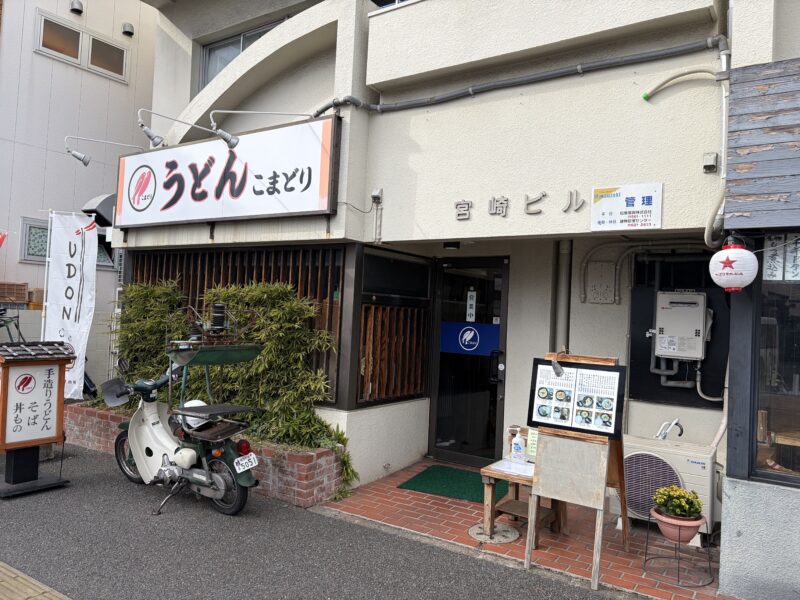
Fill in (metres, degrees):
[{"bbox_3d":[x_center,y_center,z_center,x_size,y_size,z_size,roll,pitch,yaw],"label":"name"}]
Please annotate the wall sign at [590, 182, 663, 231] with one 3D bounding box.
[{"bbox_3d":[1.530,-0.633,4.073,0.457,0.305,0.030,2,-2,34],"label":"wall sign"}]

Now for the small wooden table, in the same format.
[{"bbox_3d":[0.908,1.479,4.431,0.440,0.480,0.490,2,-2,34],"label":"small wooden table"}]

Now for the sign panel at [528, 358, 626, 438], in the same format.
[{"bbox_3d":[1.119,0.618,3.820,0.602,0.447,0.030,1,-11,34],"label":"sign panel"}]

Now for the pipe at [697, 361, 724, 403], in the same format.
[{"bbox_3d":[2.381,0.625,4.608,0.190,0.320,0.070,1,-1,34],"label":"pipe"}]

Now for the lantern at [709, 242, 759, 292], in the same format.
[{"bbox_3d":[1.882,-0.180,3.387,0.245,0.275,0.245,1,-2,37],"label":"lantern"}]

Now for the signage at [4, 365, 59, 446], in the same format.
[{"bbox_3d":[-3.048,0.858,4.972,0.060,0.615,0.385,1,-1,36],"label":"signage"}]

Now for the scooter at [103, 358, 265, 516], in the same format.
[{"bbox_3d":[-1.802,1.106,4.976,1.800,1.100,0.680,2,-2,35],"label":"scooter"}]

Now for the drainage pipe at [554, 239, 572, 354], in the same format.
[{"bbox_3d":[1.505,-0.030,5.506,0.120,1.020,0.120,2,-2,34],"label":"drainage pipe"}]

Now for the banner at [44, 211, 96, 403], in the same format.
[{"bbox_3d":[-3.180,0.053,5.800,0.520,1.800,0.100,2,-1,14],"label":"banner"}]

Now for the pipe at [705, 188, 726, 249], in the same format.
[{"bbox_3d":[1.919,-0.496,3.655,0.125,0.365,0.100,1,-1,34],"label":"pipe"}]

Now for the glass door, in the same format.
[{"bbox_3d":[0.691,0.616,6.169,0.850,2.110,0.080,2,-2,34],"label":"glass door"}]

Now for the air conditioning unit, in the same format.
[{"bbox_3d":[1.931,1.345,4.433,0.680,0.545,0.285,1,-1,34],"label":"air conditioning unit"}]

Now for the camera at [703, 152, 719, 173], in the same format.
[{"bbox_3d":[1.890,-0.833,3.654,0.085,0.125,0.070,1,-1,34],"label":"camera"}]

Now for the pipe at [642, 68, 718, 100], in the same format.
[{"bbox_3d":[1.801,-1.392,3.874,0.460,0.155,0.110,2,-2,34],"label":"pipe"}]

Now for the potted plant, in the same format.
[{"bbox_3d":[1.747,1.334,3.772,0.335,0.340,0.335,1,-1,34],"label":"potted plant"}]

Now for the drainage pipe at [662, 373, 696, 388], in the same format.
[{"bbox_3d":[2.194,0.634,4.734,0.250,0.115,0.070,1,-1,34],"label":"drainage pipe"}]

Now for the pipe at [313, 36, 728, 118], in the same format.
[{"bbox_3d":[0.638,-1.644,4.554,3.250,0.170,0.270,2,-2,34],"label":"pipe"}]

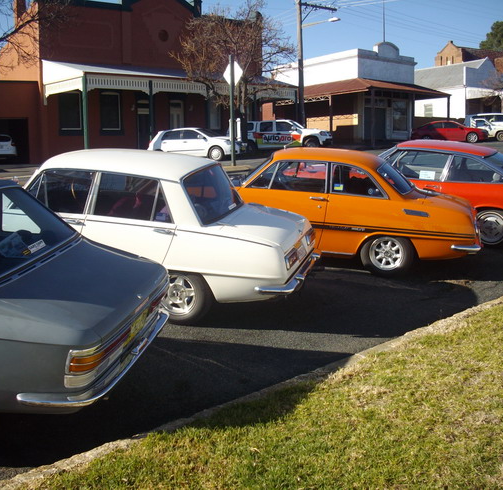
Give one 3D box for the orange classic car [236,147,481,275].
[{"bbox_3d":[0.754,-0.513,8.498,4.000,1.345,1.500,5,13,17],"label":"orange classic car"}]

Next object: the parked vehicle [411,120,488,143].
[{"bbox_3d":[12.268,-6.974,43.352,4.750,1.450,1.810,-1,7,17],"label":"parked vehicle"}]

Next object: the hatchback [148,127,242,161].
[{"bbox_3d":[-2.432,-4.249,29.938,4.180,1.475,1.695,-1,7,17],"label":"hatchback"}]

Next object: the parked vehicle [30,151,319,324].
[{"bbox_3d":[-1.408,-0.195,6.702,4.020,1.395,1.500,5,13,14],"label":"parked vehicle"}]

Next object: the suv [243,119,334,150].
[{"bbox_3d":[1.484,-5.382,34.989,5.150,1.760,1.820,-1,7,16],"label":"suv"}]

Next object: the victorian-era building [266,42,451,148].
[{"bbox_3d":[7.156,-10.111,47.865,8.100,7.000,10.200,-7,9,-39],"label":"victorian-era building"}]

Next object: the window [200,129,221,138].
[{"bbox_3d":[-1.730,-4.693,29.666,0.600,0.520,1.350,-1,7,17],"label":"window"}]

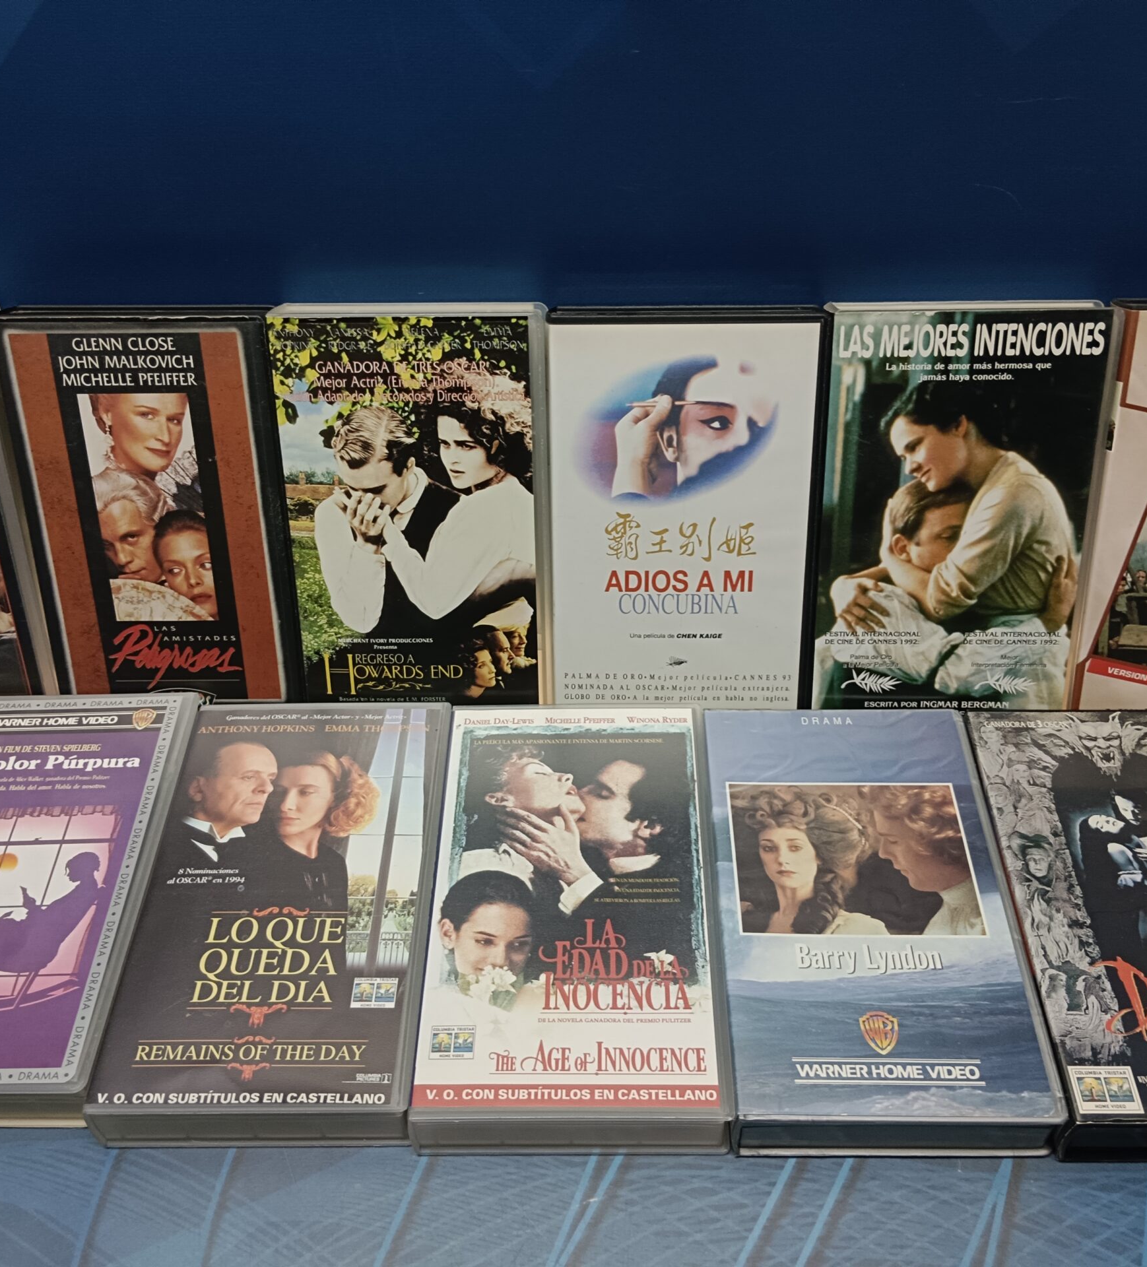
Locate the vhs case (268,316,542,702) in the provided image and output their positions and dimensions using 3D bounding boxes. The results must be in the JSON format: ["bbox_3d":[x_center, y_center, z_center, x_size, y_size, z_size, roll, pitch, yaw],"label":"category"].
[{"bbox_3d":[-0.074,-0.055,0.620,0.122,0.203,0.030,1,23,3],"label":"vhs case"}]

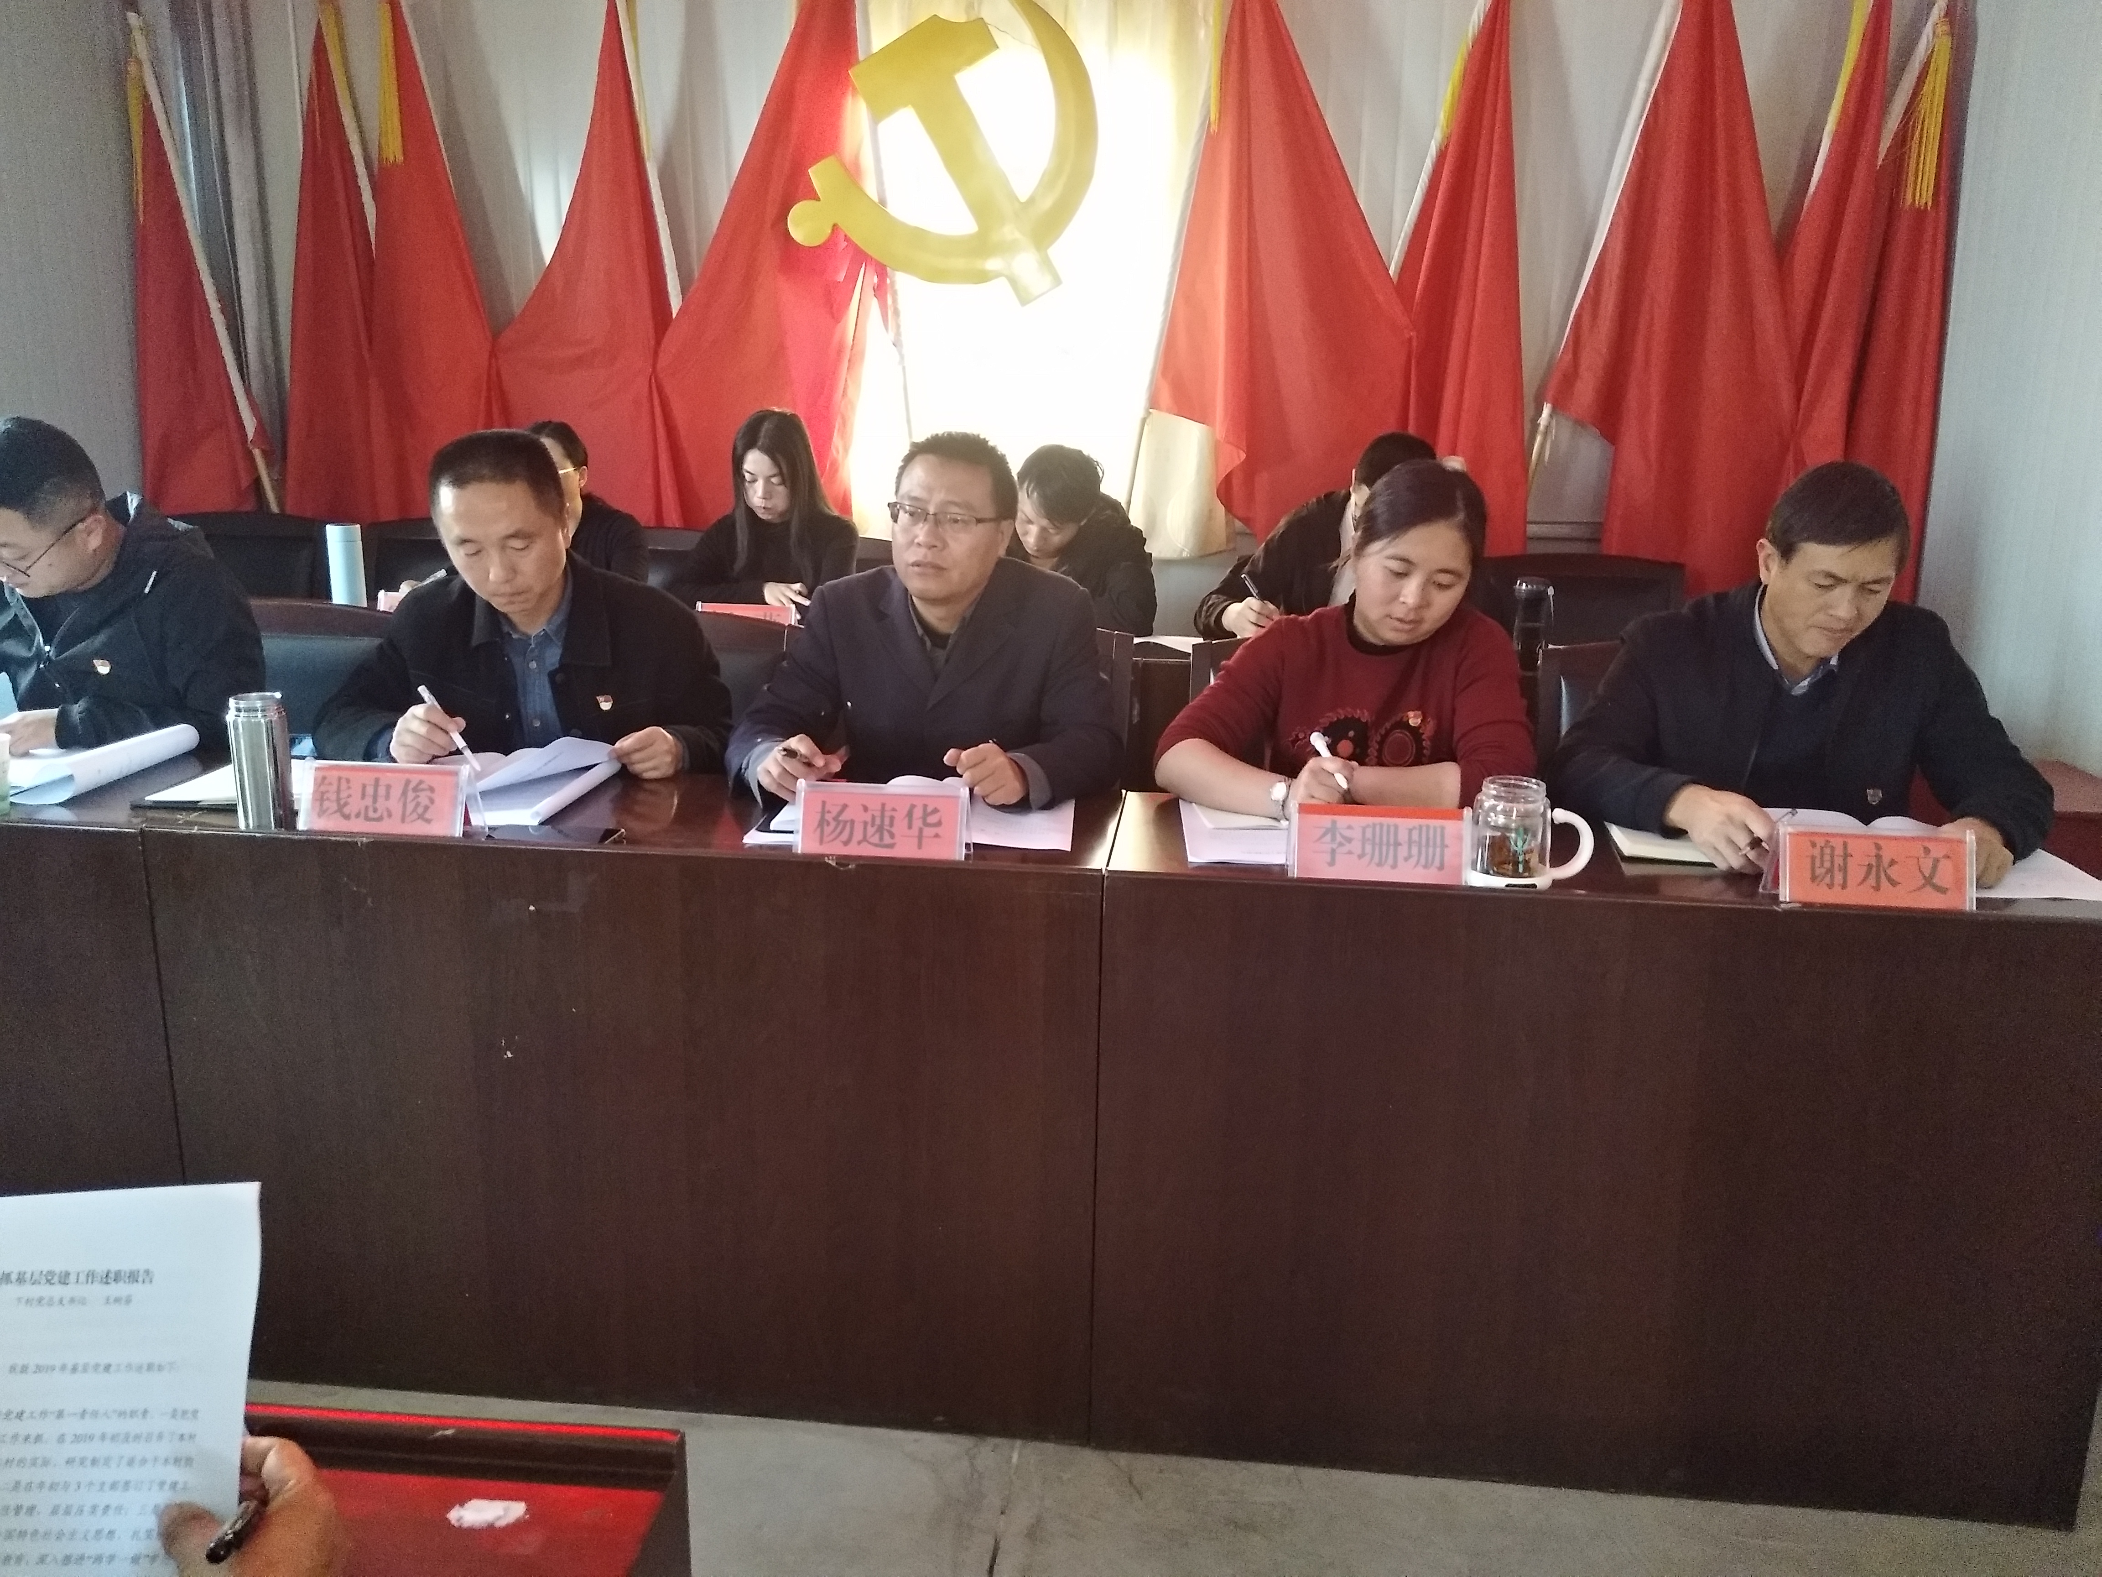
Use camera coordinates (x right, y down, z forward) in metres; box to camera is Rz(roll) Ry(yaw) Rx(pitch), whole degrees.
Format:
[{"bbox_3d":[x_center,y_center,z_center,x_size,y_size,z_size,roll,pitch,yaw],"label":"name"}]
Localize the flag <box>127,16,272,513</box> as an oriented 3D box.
[{"bbox_3d":[-2.644,-1.452,4.862,0.460,1.700,0.260,2,13,6],"label":"flag"}]

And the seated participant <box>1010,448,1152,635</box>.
[{"bbox_3d":[0.017,-0.237,3.921,0.480,1.200,0.660,4,14,14],"label":"seated participant"}]

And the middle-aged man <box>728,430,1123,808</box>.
[{"bbox_3d":[-0.154,0.105,2.411,0.540,1.258,0.700,3,14,7],"label":"middle-aged man"}]

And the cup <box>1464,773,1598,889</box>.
[{"bbox_3d":[0.549,0.047,1.812,0.142,0.118,0.093,2,13,6],"label":"cup"}]

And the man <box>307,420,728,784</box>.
[{"bbox_3d":[-0.801,0.070,2.523,0.610,1.248,0.700,1,14,1],"label":"man"}]

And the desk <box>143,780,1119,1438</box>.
[{"bbox_3d":[-0.515,0.397,2.166,1.190,0.760,0.400,2,13,6],"label":"desk"}]

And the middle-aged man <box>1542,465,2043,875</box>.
[{"bbox_3d":[1.012,0.165,2.281,0.600,1.248,0.720,4,14,12],"label":"middle-aged man"}]

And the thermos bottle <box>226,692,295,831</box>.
[{"bbox_3d":[-0.987,-0.035,1.971,0.072,0.163,0.072,2,14,5],"label":"thermos bottle"}]

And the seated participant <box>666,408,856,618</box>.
[{"bbox_3d":[-0.705,-0.307,4.016,0.490,1.270,0.620,2,13,6],"label":"seated participant"}]

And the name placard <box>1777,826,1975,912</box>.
[{"bbox_3d":[0.913,0.084,1.753,0.204,0.086,0.044,2,13,6],"label":"name placard"}]

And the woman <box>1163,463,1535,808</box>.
[{"bbox_3d":[0.415,0.131,2.351,0.530,1.223,0.620,2,13,6],"label":"woman"}]

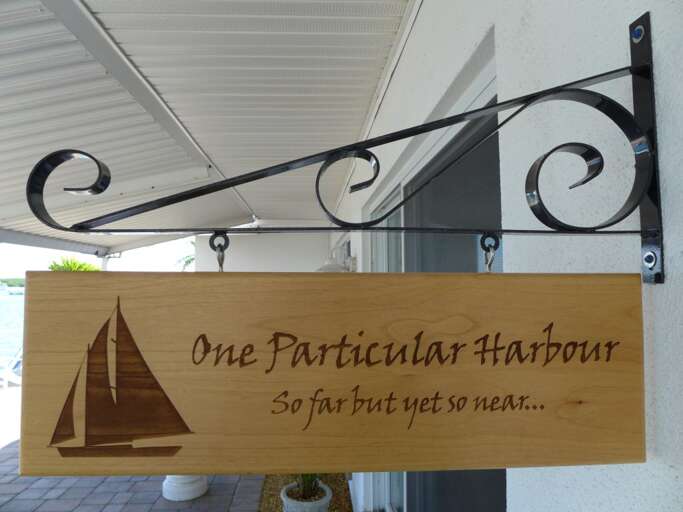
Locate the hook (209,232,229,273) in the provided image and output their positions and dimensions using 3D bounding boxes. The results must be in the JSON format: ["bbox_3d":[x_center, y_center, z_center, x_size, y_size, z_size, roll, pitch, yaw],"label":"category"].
[{"bbox_3d":[-0.120,-0.003,0.462,0.019,0.039,0.013,0,-4,-3],"label":"hook"}]

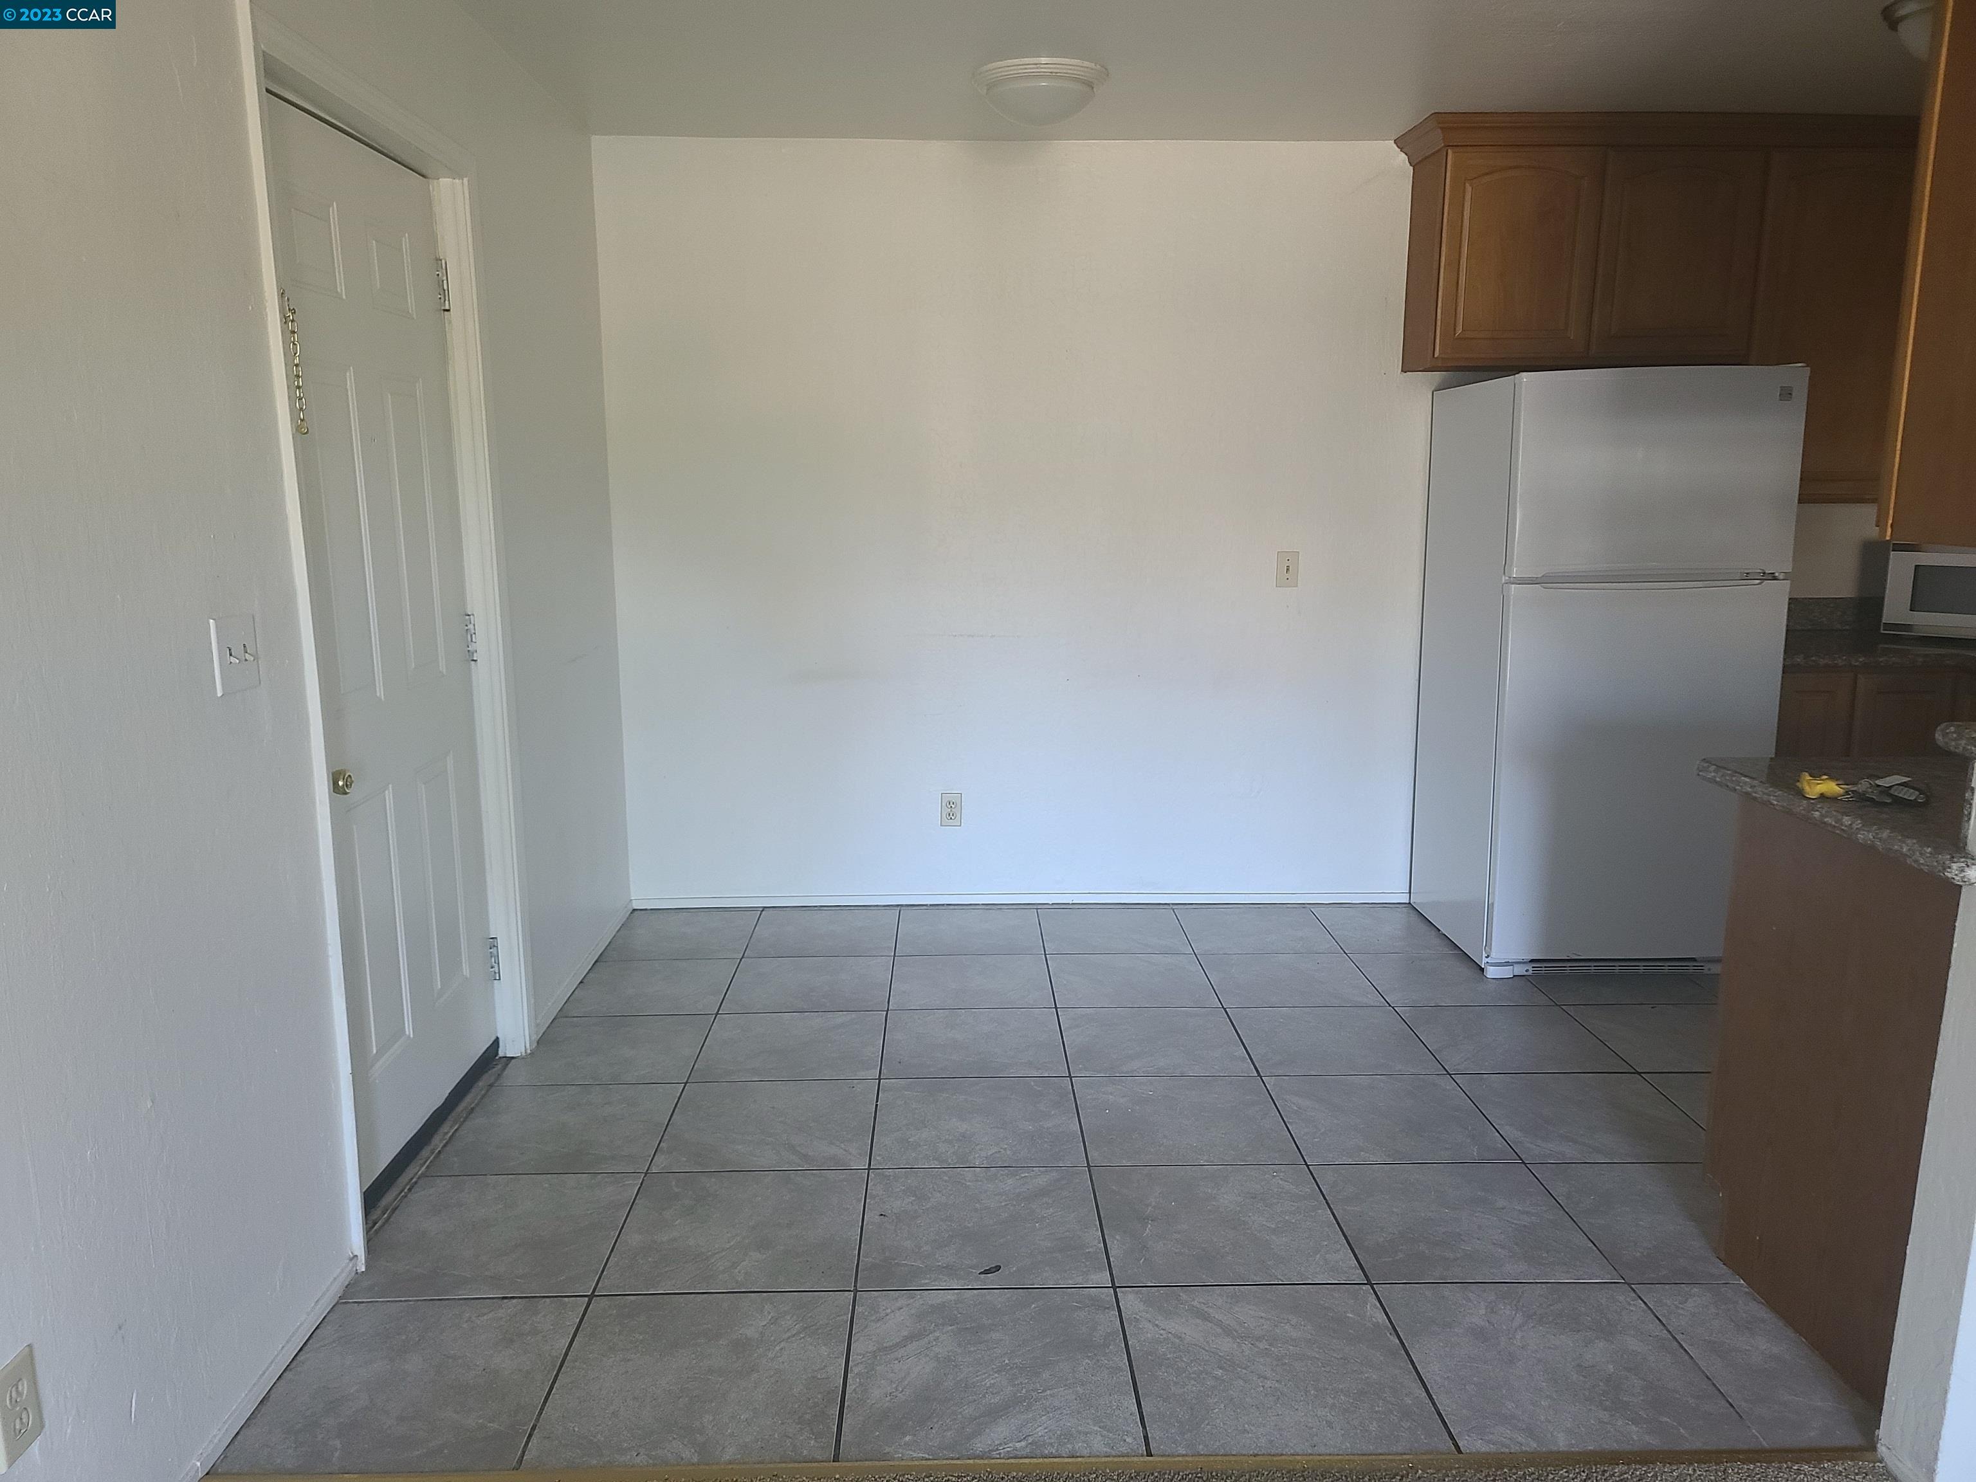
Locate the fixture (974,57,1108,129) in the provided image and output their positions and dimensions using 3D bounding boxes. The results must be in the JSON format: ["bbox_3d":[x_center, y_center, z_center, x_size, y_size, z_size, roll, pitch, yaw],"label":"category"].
[{"bbox_3d":[0.136,-1.679,3.740,0.353,0.115,0.353,0,10,-1],"label":"fixture"}]

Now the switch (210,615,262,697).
[{"bbox_3d":[-1.136,-0.132,2.166,0.018,0.115,0.116,0,10,-1],"label":"switch"}]

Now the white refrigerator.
[{"bbox_3d":[1.802,-0.214,4.301,0.750,1.685,0.775,0,10,-1],"label":"white refrigerator"}]

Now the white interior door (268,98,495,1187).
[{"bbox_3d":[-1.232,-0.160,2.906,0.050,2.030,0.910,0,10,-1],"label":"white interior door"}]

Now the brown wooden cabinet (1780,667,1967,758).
[{"bbox_3d":[2.528,0.162,4.502,0.640,0.875,0.610,0,10,-1],"label":"brown wooden cabinet"}]

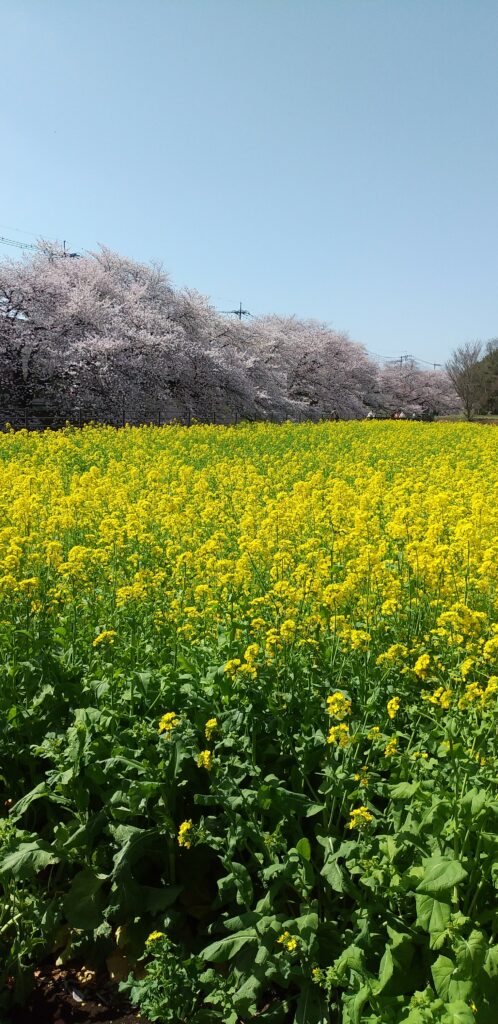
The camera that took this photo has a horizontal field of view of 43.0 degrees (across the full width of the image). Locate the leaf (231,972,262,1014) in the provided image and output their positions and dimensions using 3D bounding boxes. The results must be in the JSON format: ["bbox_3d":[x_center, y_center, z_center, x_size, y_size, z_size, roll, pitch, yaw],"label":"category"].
[{"bbox_3d":[-0.006,1.121,1.470,0.065,0.085,0.060,0,9,0],"label":"leaf"}]

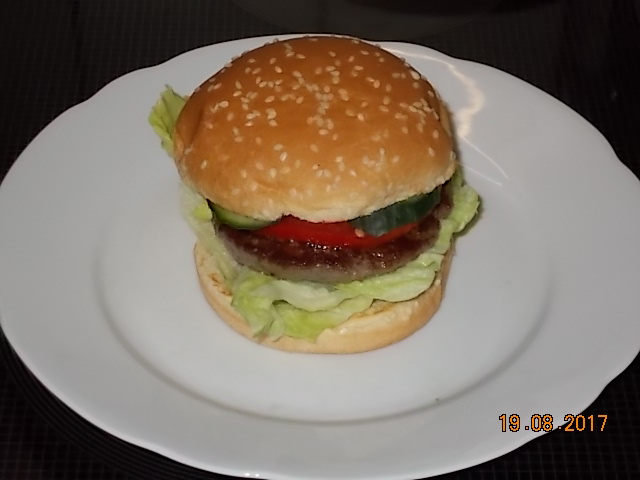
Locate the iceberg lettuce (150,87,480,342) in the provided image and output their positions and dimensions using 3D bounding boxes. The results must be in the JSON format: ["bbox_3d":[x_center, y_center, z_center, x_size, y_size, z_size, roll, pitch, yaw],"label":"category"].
[{"bbox_3d":[0.000,-0.013,0.716,0.127,0.054,0.110,2,42,0],"label":"iceberg lettuce"}]

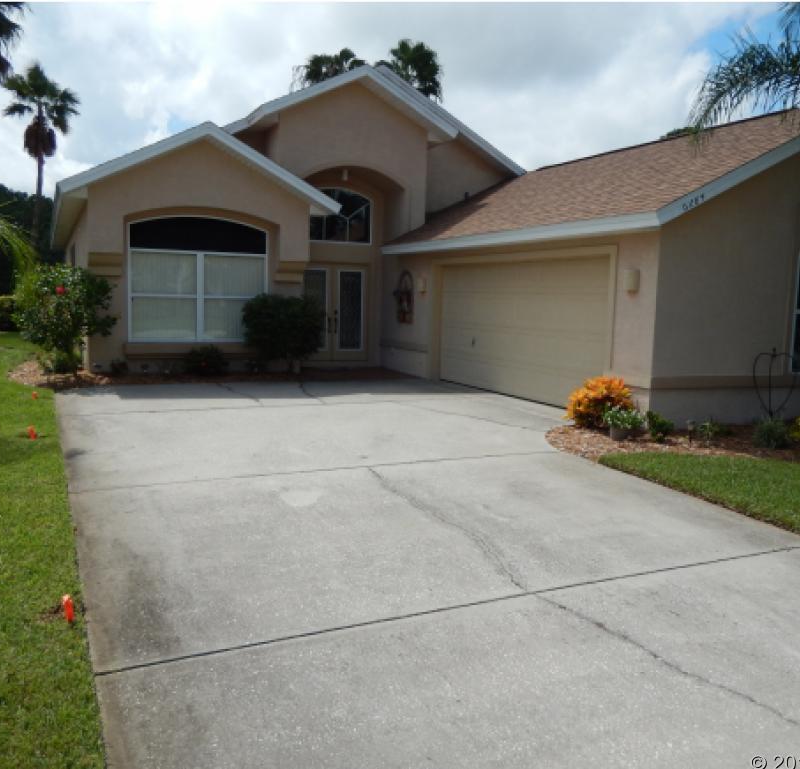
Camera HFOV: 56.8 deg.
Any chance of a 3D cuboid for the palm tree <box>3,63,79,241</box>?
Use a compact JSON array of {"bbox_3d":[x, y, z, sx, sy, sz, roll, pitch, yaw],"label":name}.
[{"bbox_3d":[-16.322,-8.693,33.500,3.200,11.800,3.200,2,7,0],"label":"palm tree"}]

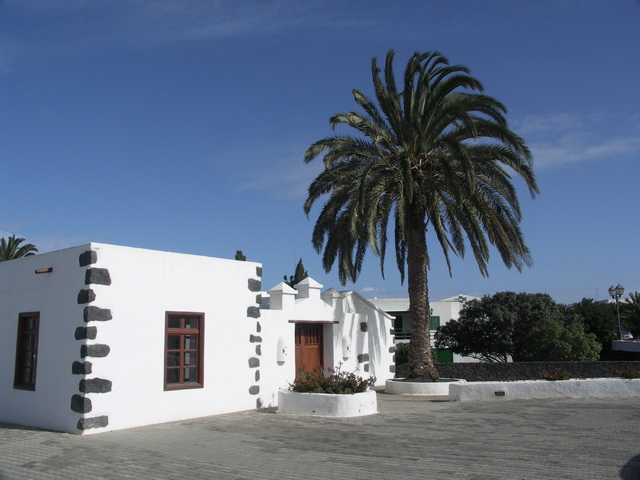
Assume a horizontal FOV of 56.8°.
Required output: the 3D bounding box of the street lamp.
[{"bbox_3d":[18.397,4.566,36.701,0.950,3.485,0.500,-5,-10,26],"label":"street lamp"}]

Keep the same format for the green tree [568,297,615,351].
[{"bbox_3d":[18.222,5.950,39.516,3.400,4.070,3.400,-5,-10,24],"label":"green tree"}]

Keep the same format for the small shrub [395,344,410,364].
[{"bbox_3d":[3.650,5.046,25.513,1.200,1.233,1.200,-2,-9,8],"label":"small shrub"}]

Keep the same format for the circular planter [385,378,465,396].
[{"bbox_3d":[3.229,4.403,18.035,2.440,0.430,2.440,-2,-9,10],"label":"circular planter"}]

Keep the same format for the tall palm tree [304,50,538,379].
[{"bbox_3d":[3.235,-1.025,18.914,7.350,10.609,7.350,-2,-9,10],"label":"tall palm tree"}]

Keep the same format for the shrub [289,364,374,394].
[{"bbox_3d":[0.269,3.309,13.816,1.950,0.695,1.600,-1,-9,1],"label":"shrub"}]

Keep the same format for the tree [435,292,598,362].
[{"bbox_3d":[9.576,4.571,28.616,7.600,3.958,5.800,-4,-10,18],"label":"tree"}]

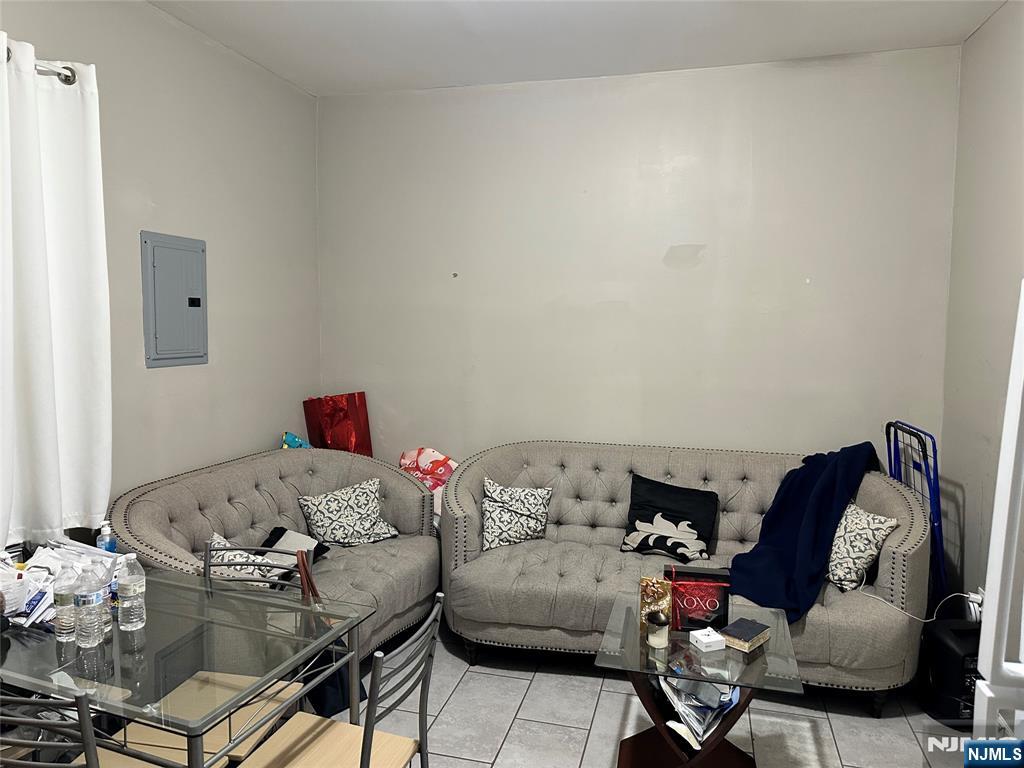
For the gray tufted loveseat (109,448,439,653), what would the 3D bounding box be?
[{"bbox_3d":[-0.999,0.854,3.283,0.920,0.890,1.650,2,6,23],"label":"gray tufted loveseat"}]

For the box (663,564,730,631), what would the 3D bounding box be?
[{"bbox_3d":[0.646,0.756,2.494,0.217,0.215,0.060,1,6,9],"label":"box"}]

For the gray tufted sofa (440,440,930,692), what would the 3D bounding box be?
[{"bbox_3d":[0.737,0.840,3.434,2.230,0.890,0.940,2,6,15],"label":"gray tufted sofa"}]

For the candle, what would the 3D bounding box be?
[{"bbox_3d":[0.495,0.823,2.384,0.070,0.105,0.070,2,6,15],"label":"candle"}]

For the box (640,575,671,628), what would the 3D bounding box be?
[{"bbox_3d":[0.503,0.767,2.441,0.096,0.205,0.050,3,7,28],"label":"box"}]

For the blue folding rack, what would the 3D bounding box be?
[{"bbox_3d":[1.926,0.750,3.386,0.190,1.070,0.470,-6,4,16],"label":"blue folding rack"}]

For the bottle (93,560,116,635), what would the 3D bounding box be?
[{"bbox_3d":[-1.137,0.574,1.949,0.064,0.204,0.064,2,6,15],"label":"bottle"}]

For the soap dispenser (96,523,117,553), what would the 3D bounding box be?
[{"bbox_3d":[-1.331,0.548,2.332,0.058,0.190,0.042,2,6,18],"label":"soap dispenser"}]

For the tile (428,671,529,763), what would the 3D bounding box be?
[{"bbox_3d":[-0.135,1.336,2.896,0.305,0.010,0.607,2,6,15],"label":"tile"}]

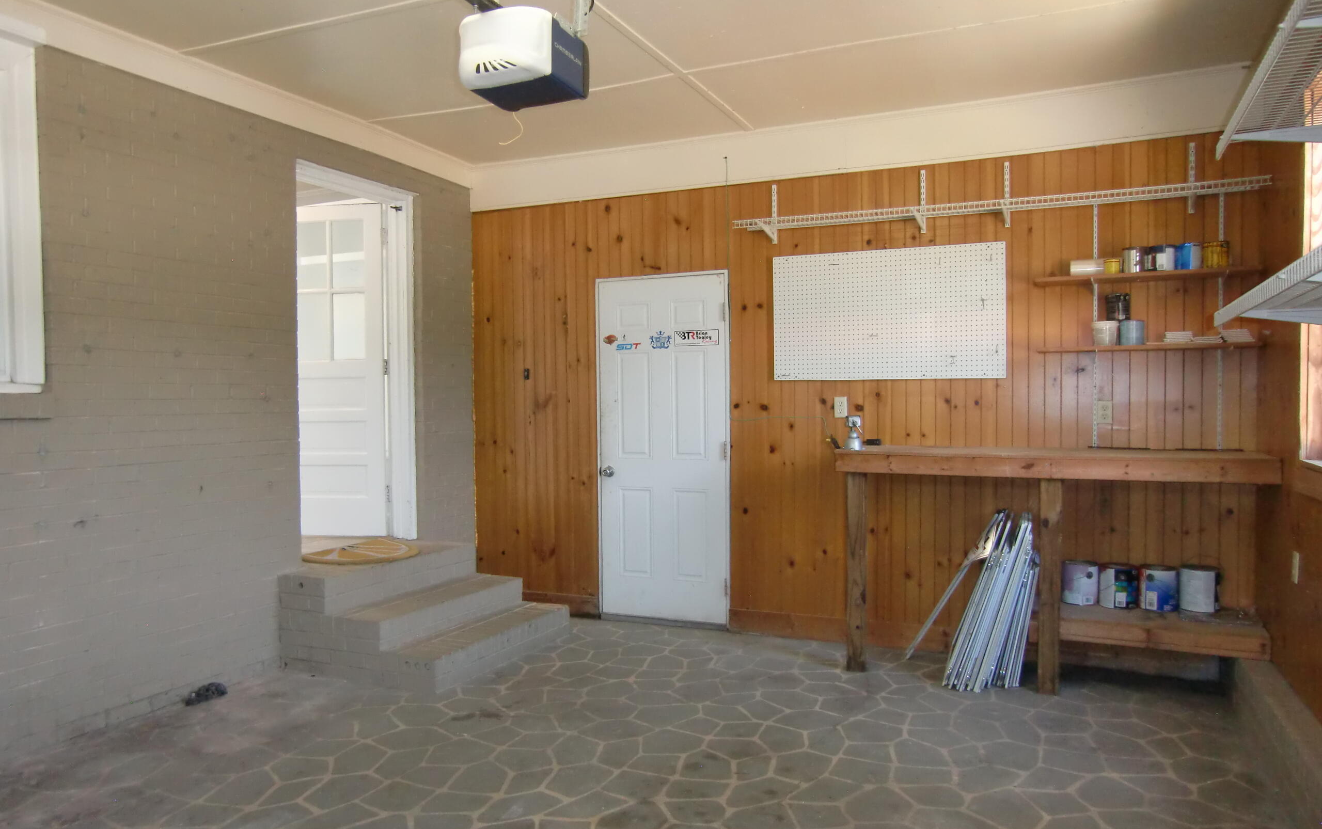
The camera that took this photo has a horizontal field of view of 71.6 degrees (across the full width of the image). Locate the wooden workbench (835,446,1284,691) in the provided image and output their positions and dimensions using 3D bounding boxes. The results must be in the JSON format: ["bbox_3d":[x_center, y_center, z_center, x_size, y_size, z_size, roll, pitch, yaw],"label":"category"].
[{"bbox_3d":[1.802,0.717,4.354,1.827,1.087,0.542,0,1,25],"label":"wooden workbench"}]

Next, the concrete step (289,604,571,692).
[{"bbox_3d":[-1.207,1.185,4.899,0.961,0.162,1.202,0,1,25],"label":"concrete step"}]

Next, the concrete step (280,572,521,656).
[{"bbox_3d":[-1.354,1.034,4.964,0.640,0.140,1.202,0,1,25],"label":"concrete step"}]

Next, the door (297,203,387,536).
[{"bbox_3d":[-2.083,-0.261,5.575,0.840,2.000,0.045,0,1,4],"label":"door"}]

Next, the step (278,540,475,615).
[{"bbox_3d":[-1.507,0.873,5.031,0.305,0.181,1.202,0,1,25],"label":"step"}]

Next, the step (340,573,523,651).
[{"bbox_3d":[-1.215,1.034,4.900,0.335,0.140,1.202,0,1,25],"label":"step"}]

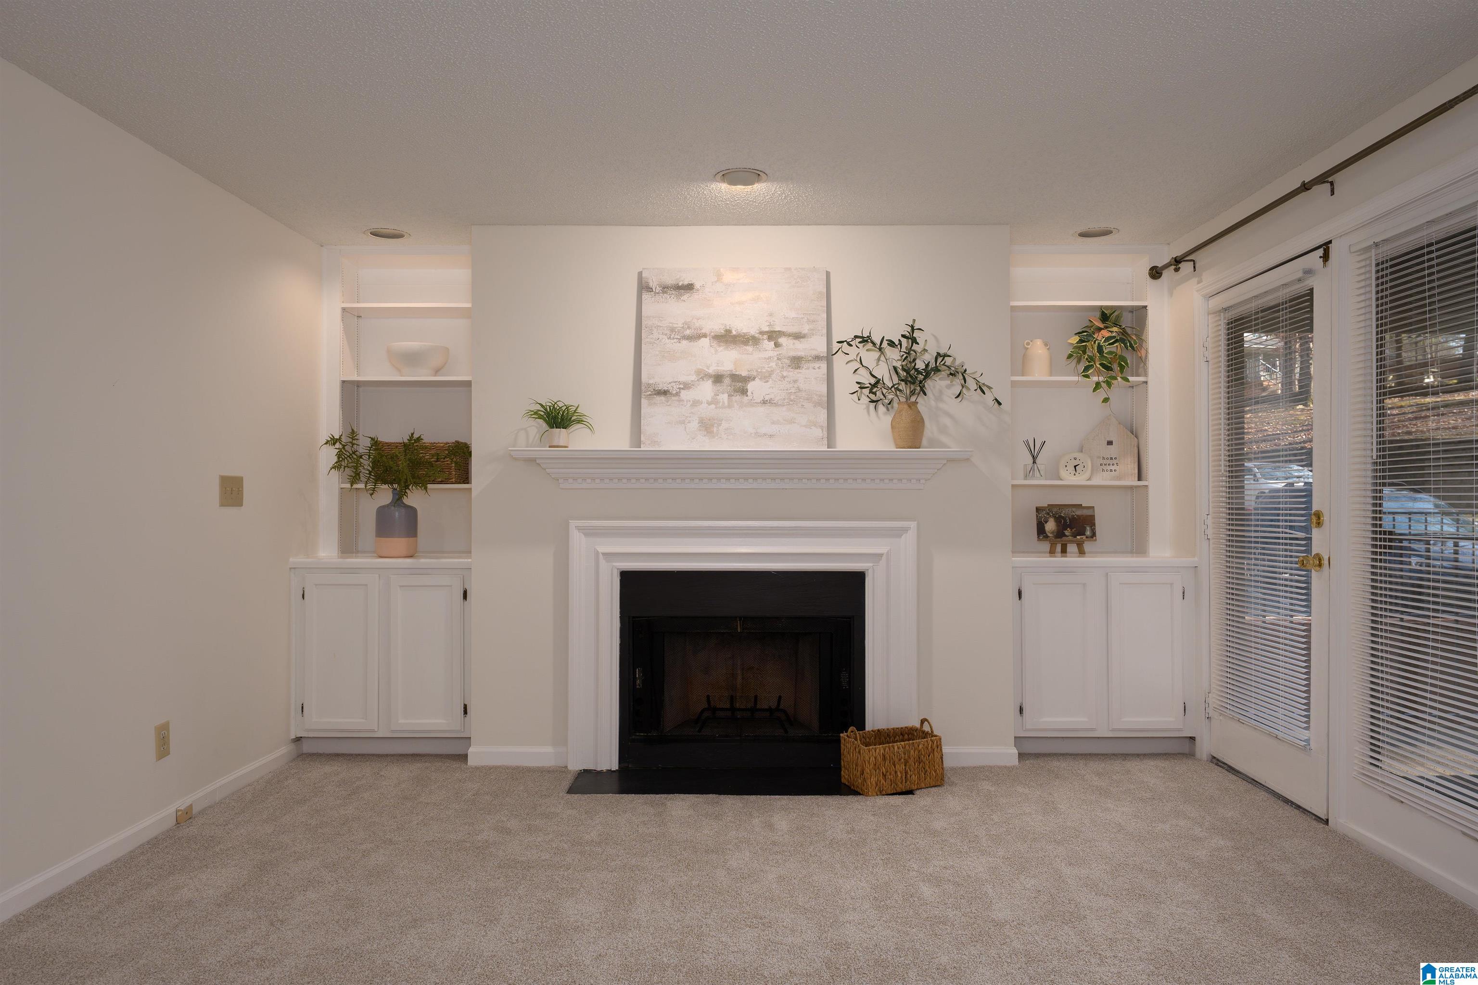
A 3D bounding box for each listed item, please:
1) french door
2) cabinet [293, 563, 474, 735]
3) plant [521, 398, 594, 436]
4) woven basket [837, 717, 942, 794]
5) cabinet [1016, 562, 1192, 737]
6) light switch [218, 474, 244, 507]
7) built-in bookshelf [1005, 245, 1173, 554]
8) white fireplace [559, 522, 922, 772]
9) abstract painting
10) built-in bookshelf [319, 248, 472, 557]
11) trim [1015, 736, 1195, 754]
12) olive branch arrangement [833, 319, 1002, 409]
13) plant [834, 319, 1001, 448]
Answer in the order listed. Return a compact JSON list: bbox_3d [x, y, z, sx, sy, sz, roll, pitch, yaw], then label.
[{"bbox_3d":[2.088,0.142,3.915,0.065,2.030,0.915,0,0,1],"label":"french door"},{"bbox_3d":[-1.607,0.711,4.730,0.825,0.795,0.560,0,-1,1],"label":"cabinet"},{"bbox_3d":[-0.786,-0.302,4.270,0.295,0.205,0.250,0,0,0],"label":"plant"},{"bbox_3d":[0.645,1.091,4.130,0.400,0.250,0.225,0,0,-27],"label":"woven basket"},{"bbox_3d":[1.636,0.702,4.693,0.820,0.795,0.560,0,-1,1],"label":"cabinet"},{"bbox_3d":[-2.028,-0.004,3.952,0.012,0.124,0.175,0,-1,1],"label":"light switch"},{"bbox_3d":[1.645,-0.438,4.857,0.840,1.490,0.270,0,-1,1],"label":"built-in bookshelf"},{"bbox_3d":[0.018,0.667,4.317,1.515,1.074,0.090,0,-1,1],"label":"white fireplace"},{"bbox_3d":[-0.018,-0.583,4.320,0.800,0.795,0.035,0,-4,1],"label":"abstract painting"},{"bbox_3d":[-1.610,-0.440,4.900,0.820,1.495,0.310,0,0,0],"label":"built-in bookshelf"},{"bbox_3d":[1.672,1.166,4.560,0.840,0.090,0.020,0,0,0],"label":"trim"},{"bbox_3d":[0.760,-0.547,4.199,0.710,0.390,0.360,0,-1,1],"label":"olive branch arrangement"},{"bbox_3d":[0.763,-0.462,4.235,0.690,0.550,0.360,0,0,0],"label":"plant"}]

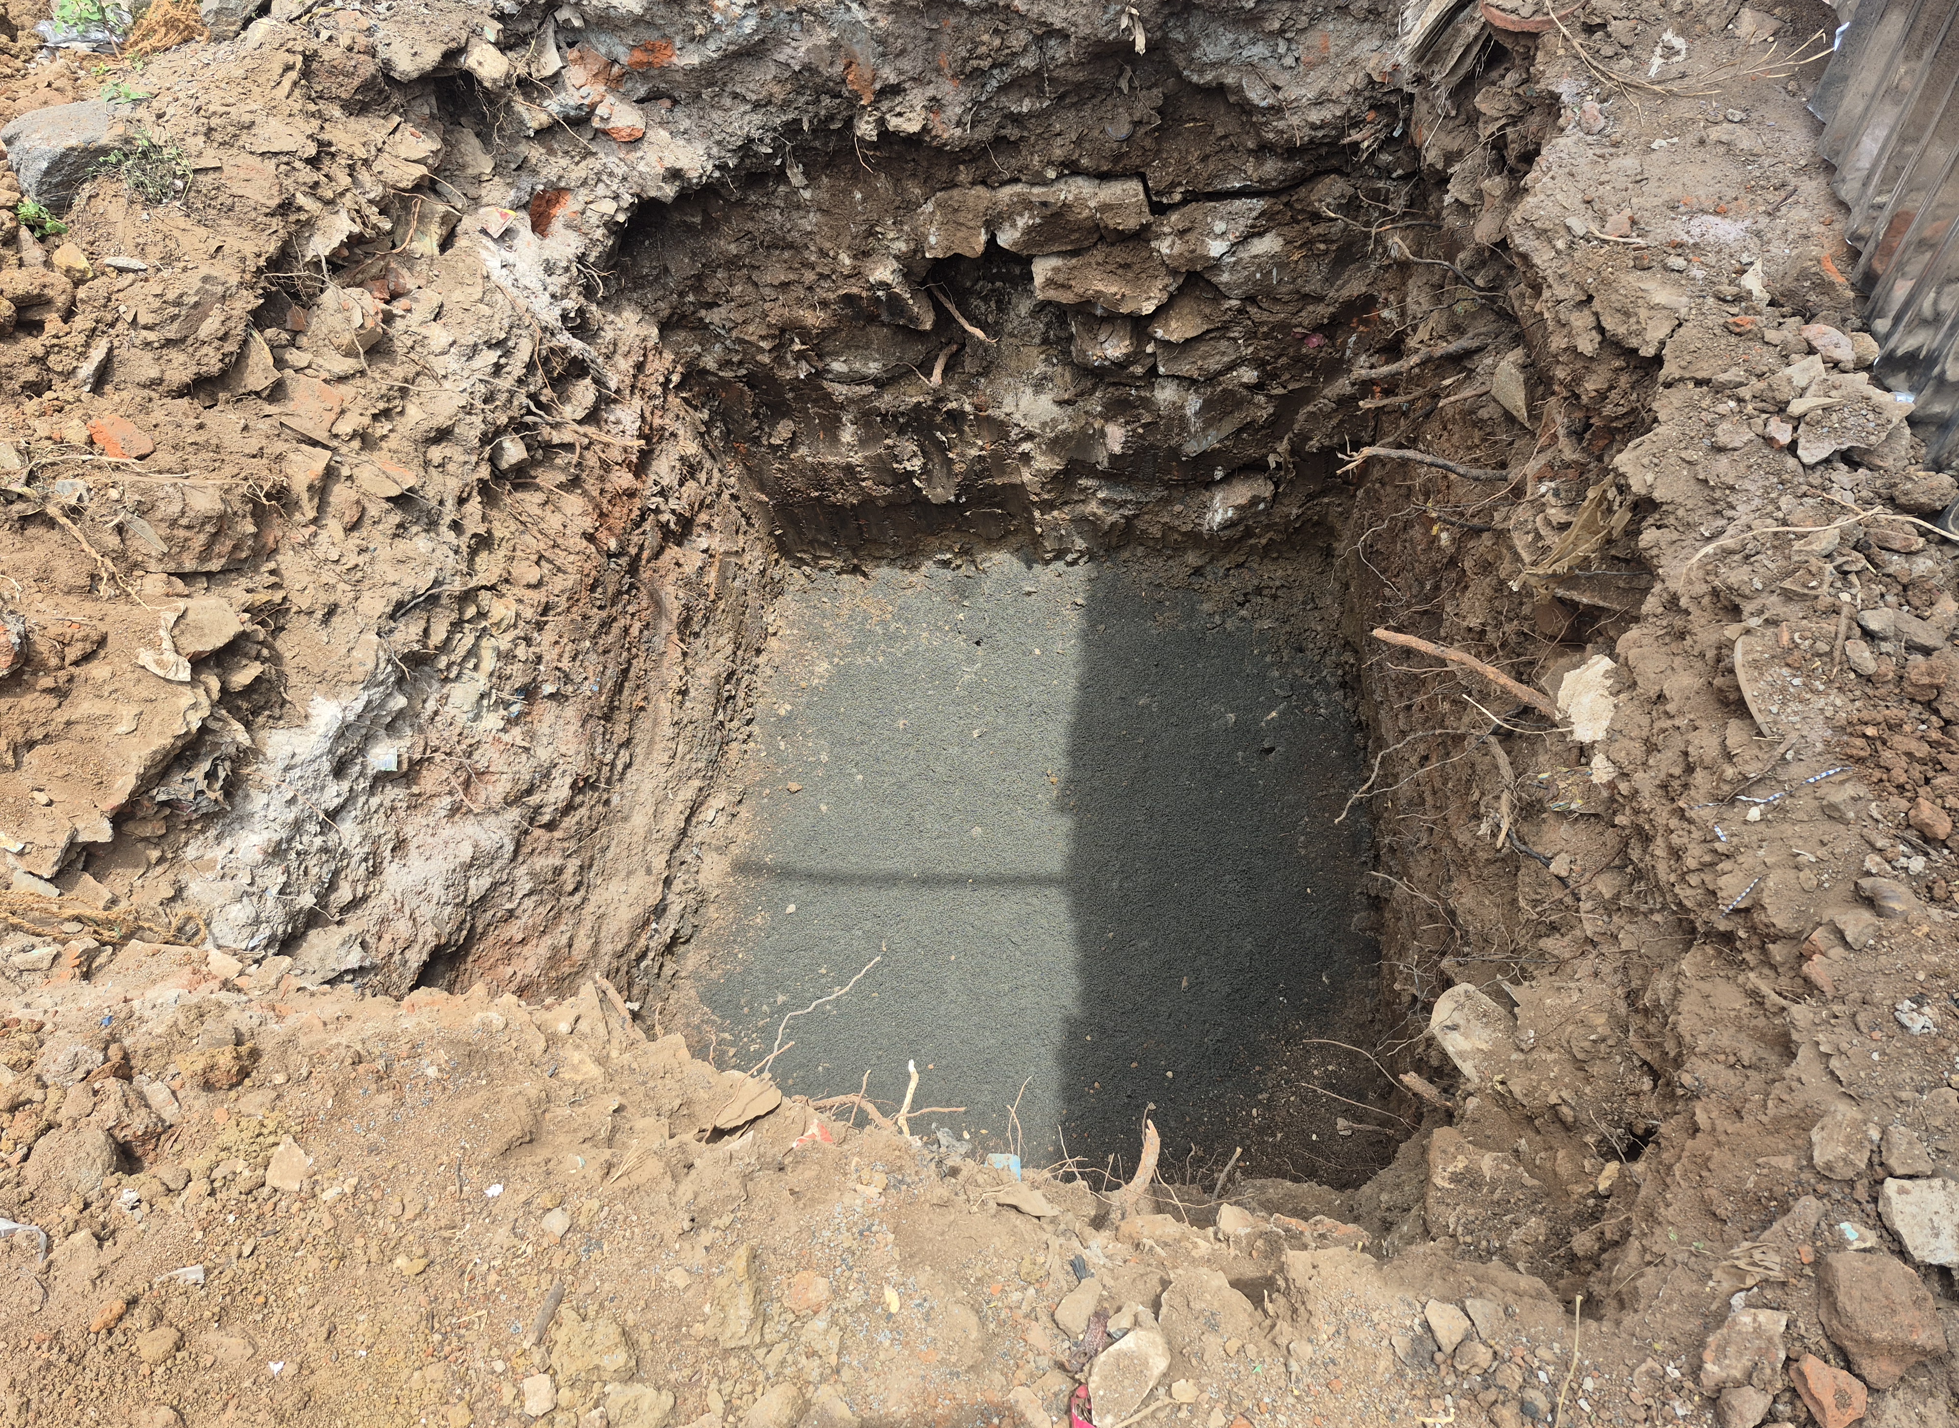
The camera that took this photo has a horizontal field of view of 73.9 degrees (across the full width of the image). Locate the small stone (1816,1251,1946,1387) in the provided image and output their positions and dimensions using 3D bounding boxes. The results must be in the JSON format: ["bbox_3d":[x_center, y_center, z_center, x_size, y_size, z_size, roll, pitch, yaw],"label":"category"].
[{"bbox_3d":[0.861,0.578,1.244,0.092,0.069,0.115,-24,65,-12],"label":"small stone"}]

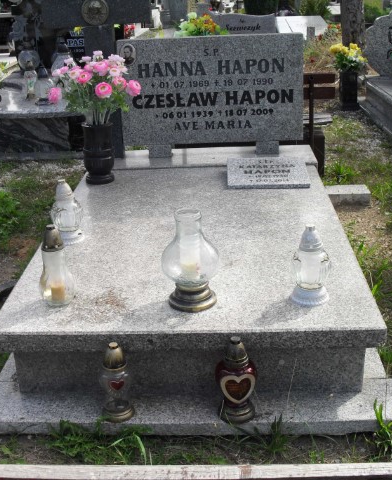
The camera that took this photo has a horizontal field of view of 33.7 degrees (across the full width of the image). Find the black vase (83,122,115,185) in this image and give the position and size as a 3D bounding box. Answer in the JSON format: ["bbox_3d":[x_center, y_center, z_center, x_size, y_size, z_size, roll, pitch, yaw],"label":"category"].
[{"bbox_3d":[-0.485,-0.431,3.219,0.150,0.305,0.150,-1,24,3],"label":"black vase"}]

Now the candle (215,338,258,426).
[{"bbox_3d":[0.119,0.406,1.897,0.120,0.280,0.115,-1,24,3],"label":"candle"}]

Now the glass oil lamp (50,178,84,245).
[{"bbox_3d":[-0.518,-0.119,2.611,0.127,0.248,0.127,-7,24,-11],"label":"glass oil lamp"}]

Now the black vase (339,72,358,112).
[{"bbox_3d":[1.396,-1.368,5.868,0.165,0.335,0.165,-1,24,3],"label":"black vase"}]

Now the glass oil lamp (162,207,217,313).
[{"bbox_3d":[-0.014,0.058,2.077,0.185,0.306,0.185,-2,23,0],"label":"glass oil lamp"}]

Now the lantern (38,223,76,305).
[{"bbox_3d":[-0.468,0.078,2.125,0.118,0.264,0.118,-8,24,-13],"label":"lantern"}]

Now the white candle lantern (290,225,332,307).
[{"bbox_3d":[0.370,0.075,2.079,0.125,0.247,0.125,2,23,10],"label":"white candle lantern"}]

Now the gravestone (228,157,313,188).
[{"bbox_3d":[0.351,-0.332,3.194,0.392,0.022,0.297,-1,33,3],"label":"gravestone"}]

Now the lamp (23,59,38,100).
[{"bbox_3d":[-1.347,-1.299,5.243,0.105,0.330,0.105,-8,24,-13],"label":"lamp"}]

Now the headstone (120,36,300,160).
[{"bbox_3d":[0.088,-0.772,3.510,0.975,0.625,0.080,-1,16,3],"label":"headstone"}]

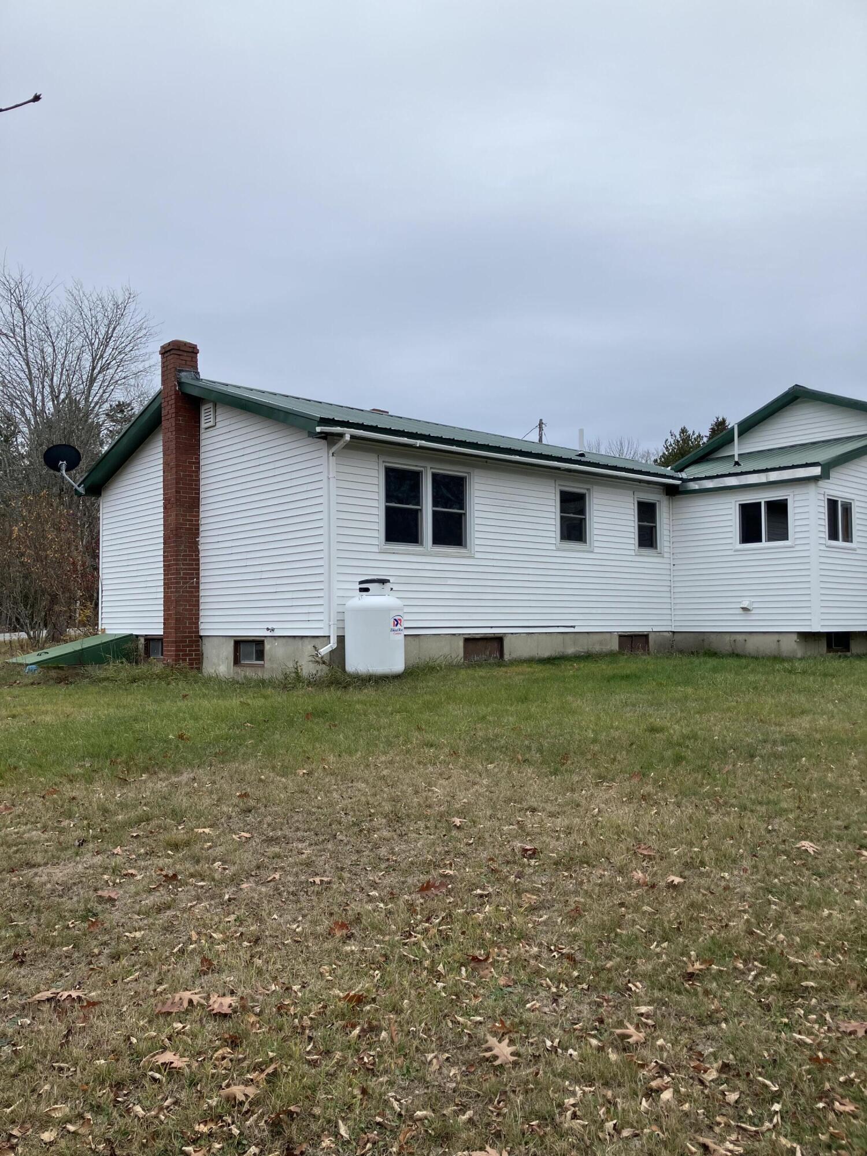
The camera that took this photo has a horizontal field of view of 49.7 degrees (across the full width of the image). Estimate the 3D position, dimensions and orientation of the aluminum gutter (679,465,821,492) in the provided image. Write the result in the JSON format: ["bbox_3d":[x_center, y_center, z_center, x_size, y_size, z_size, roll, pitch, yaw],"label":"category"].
[{"bbox_3d":[5.259,-1.644,15.719,0.100,0.140,2.570,2,-4,-42],"label":"aluminum gutter"}]

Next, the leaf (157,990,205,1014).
[{"bbox_3d":[-0.857,1.439,3.170,0.175,0.045,0.095,-1,2,-22],"label":"leaf"}]

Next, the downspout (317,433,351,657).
[{"bbox_3d":[-1.251,-0.416,11.936,0.290,2.840,0.440,2,-4,-41],"label":"downspout"}]

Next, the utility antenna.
[{"bbox_3d":[-6.913,-2.045,17.500,0.760,0.950,0.620,1,-3,-22],"label":"utility antenna"}]

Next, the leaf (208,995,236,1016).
[{"bbox_3d":[-0.713,1.439,3.149,0.105,0.040,0.100,0,1,0],"label":"leaf"}]

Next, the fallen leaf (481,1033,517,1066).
[{"bbox_3d":[0.200,1.441,2.855,0.105,0.035,0.155,-1,2,-25],"label":"fallen leaf"}]

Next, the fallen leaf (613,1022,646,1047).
[{"bbox_3d":[0.616,1.436,2.938,0.100,0.040,0.120,-1,2,-20],"label":"fallen leaf"}]

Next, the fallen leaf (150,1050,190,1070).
[{"bbox_3d":[-0.792,1.448,2.810,0.125,0.040,0.085,-1,2,-10],"label":"fallen leaf"}]

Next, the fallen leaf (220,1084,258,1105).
[{"bbox_3d":[-0.545,1.451,2.627,0.120,0.045,0.085,0,1,0],"label":"fallen leaf"}]

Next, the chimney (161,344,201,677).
[{"bbox_3d":[-4.000,-1.122,14.859,0.450,5.170,0.440,2,-4,-42],"label":"chimney"}]

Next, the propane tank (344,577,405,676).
[{"bbox_3d":[-0.749,0.640,11.970,0.760,1.258,0.760,0,-3,0],"label":"propane tank"}]

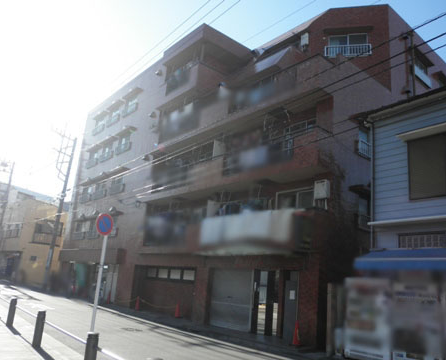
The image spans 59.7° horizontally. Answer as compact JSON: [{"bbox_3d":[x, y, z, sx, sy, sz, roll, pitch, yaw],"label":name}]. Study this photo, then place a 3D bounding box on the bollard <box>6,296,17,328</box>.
[{"bbox_3d":[-5.509,3.442,10.147,0.148,0.690,0.148,15,-18,-37],"label":"bollard"}]

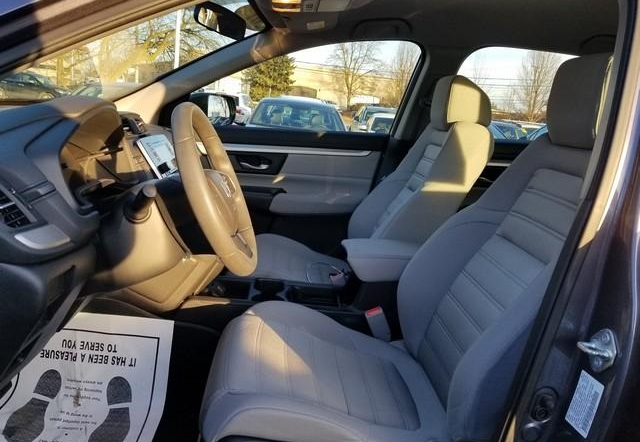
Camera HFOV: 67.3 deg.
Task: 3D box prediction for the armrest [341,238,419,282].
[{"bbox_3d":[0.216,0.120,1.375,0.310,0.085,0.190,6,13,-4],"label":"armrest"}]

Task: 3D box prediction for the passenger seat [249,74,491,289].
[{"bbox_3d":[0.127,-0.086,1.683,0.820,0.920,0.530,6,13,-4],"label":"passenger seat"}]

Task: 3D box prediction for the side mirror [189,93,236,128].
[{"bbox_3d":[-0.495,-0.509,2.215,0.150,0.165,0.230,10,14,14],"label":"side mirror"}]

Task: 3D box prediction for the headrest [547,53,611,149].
[{"bbox_3d":[0.546,-0.222,0.936,0.135,0.190,0.255,6,13,-4],"label":"headrest"}]

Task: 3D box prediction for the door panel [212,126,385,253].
[{"bbox_3d":[-0.202,-0.104,2.035,0.900,0.600,0.130,6,13,-4],"label":"door panel"}]

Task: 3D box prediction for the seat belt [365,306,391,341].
[{"bbox_3d":[0.163,0.279,1.288,0.048,0.105,0.032,-19,13,2],"label":"seat belt"}]

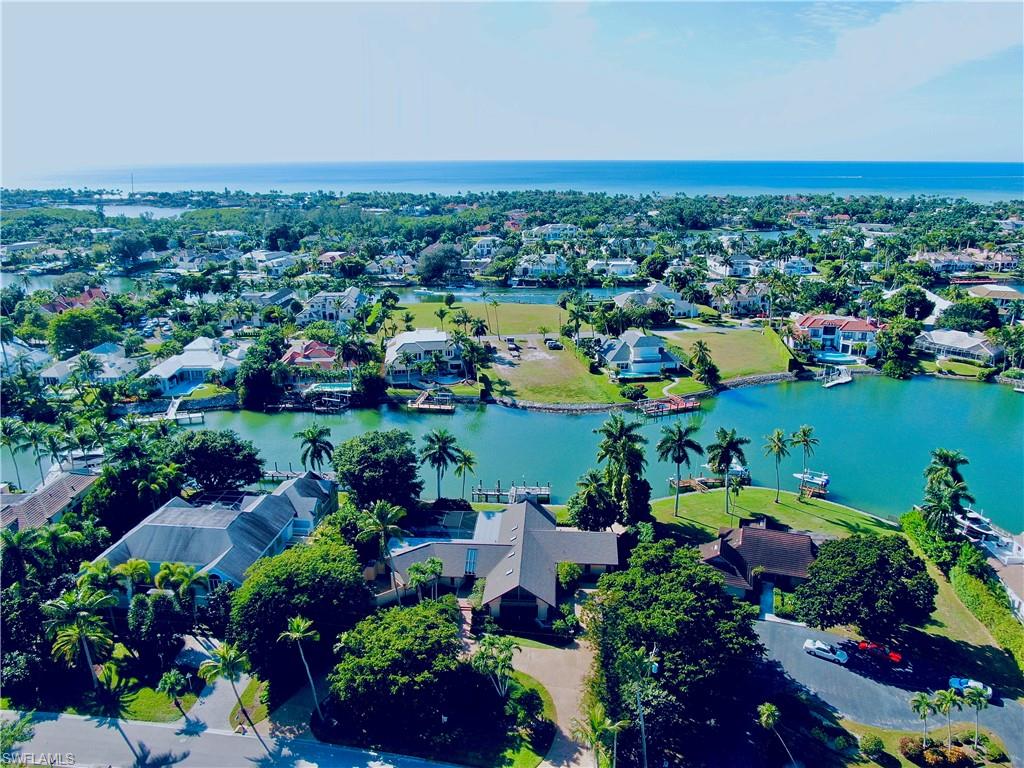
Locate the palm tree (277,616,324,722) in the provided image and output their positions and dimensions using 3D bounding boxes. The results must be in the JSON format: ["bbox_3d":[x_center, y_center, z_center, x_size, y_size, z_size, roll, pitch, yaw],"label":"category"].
[{"bbox_3d":[-21.881,30.152,74.656,4.630,13.200,4.630,0,18,0],"label":"palm tree"}]

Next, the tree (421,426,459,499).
[{"bbox_3d":[-12.870,14.690,125.320,6.590,14.170,6.450,0,17,0],"label":"tree"}]

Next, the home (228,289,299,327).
[{"bbox_3d":[-96.070,-29.730,276.030,23.700,9.000,26.220,0,17,0],"label":"home"}]

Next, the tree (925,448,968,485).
[{"bbox_3d":[69.631,17.042,115.129,6.560,13.600,6.560,0,18,0],"label":"tree"}]

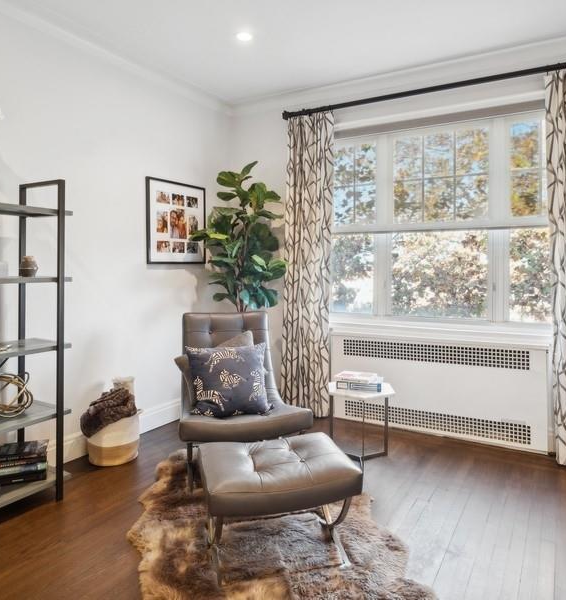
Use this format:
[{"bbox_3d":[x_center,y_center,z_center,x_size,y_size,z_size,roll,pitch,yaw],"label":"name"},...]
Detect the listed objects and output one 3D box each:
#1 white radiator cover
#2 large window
[{"bbox_3d":[1.115,0.640,3.418,1.570,0.710,0.150,2,4,28],"label":"white radiator cover"},{"bbox_3d":[1.120,-0.589,3.416,1.600,1.450,0.100,2,4,28],"label":"large window"}]

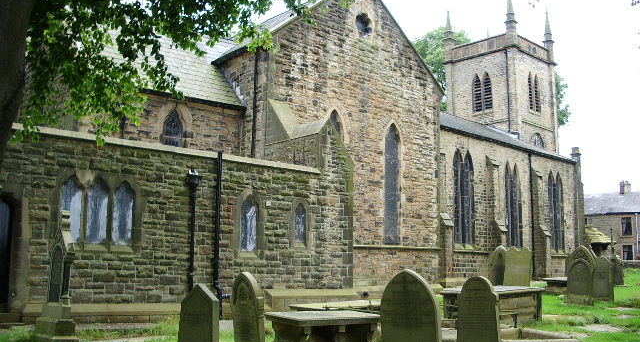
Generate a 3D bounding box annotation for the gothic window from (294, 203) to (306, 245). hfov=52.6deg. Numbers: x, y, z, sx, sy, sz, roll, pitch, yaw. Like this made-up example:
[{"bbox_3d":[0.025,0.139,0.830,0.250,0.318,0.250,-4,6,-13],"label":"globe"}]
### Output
[{"bbox_3d":[-0.600,1.511,18.451,0.443,1.165,0.220,9,-12,-42],"label":"gothic window"}]

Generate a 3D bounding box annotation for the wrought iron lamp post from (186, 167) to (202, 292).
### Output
[{"bbox_3d":[-2.912,1.484,14.783,0.250,3.115,0.220,9,-12,-42],"label":"wrought iron lamp post"}]

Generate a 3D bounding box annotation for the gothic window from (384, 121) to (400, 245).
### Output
[{"bbox_3d":[2.736,0.481,24.947,0.882,4.721,0.220,9,-12,-42],"label":"gothic window"}]

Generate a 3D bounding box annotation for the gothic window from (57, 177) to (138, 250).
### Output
[{"bbox_3d":[-4.931,0.939,14.422,1.771,1.525,0.220,9,-12,-42],"label":"gothic window"}]

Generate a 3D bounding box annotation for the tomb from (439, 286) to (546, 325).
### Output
[{"bbox_3d":[3.651,2.806,13.589,2.200,0.720,1.080,9,-12,-42],"label":"tomb"}]

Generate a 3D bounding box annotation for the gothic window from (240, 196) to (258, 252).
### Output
[{"bbox_3d":[-1.924,1.381,17.213,0.582,1.510,0.220,9,-12,-42],"label":"gothic window"}]

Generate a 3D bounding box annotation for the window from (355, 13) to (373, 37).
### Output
[{"bbox_3d":[1.618,-5.537,24.732,0.976,0.953,0.220,9,-12,-42],"label":"window"}]

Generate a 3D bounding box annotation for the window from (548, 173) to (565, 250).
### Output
[{"bbox_3d":[11.943,2.038,33.050,1.650,4.024,0.250,9,-12,-42],"label":"window"}]

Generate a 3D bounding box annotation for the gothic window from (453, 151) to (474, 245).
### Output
[{"bbox_3d":[6.078,1.122,27.756,1.552,4.088,0.250,9,-12,-42],"label":"gothic window"}]

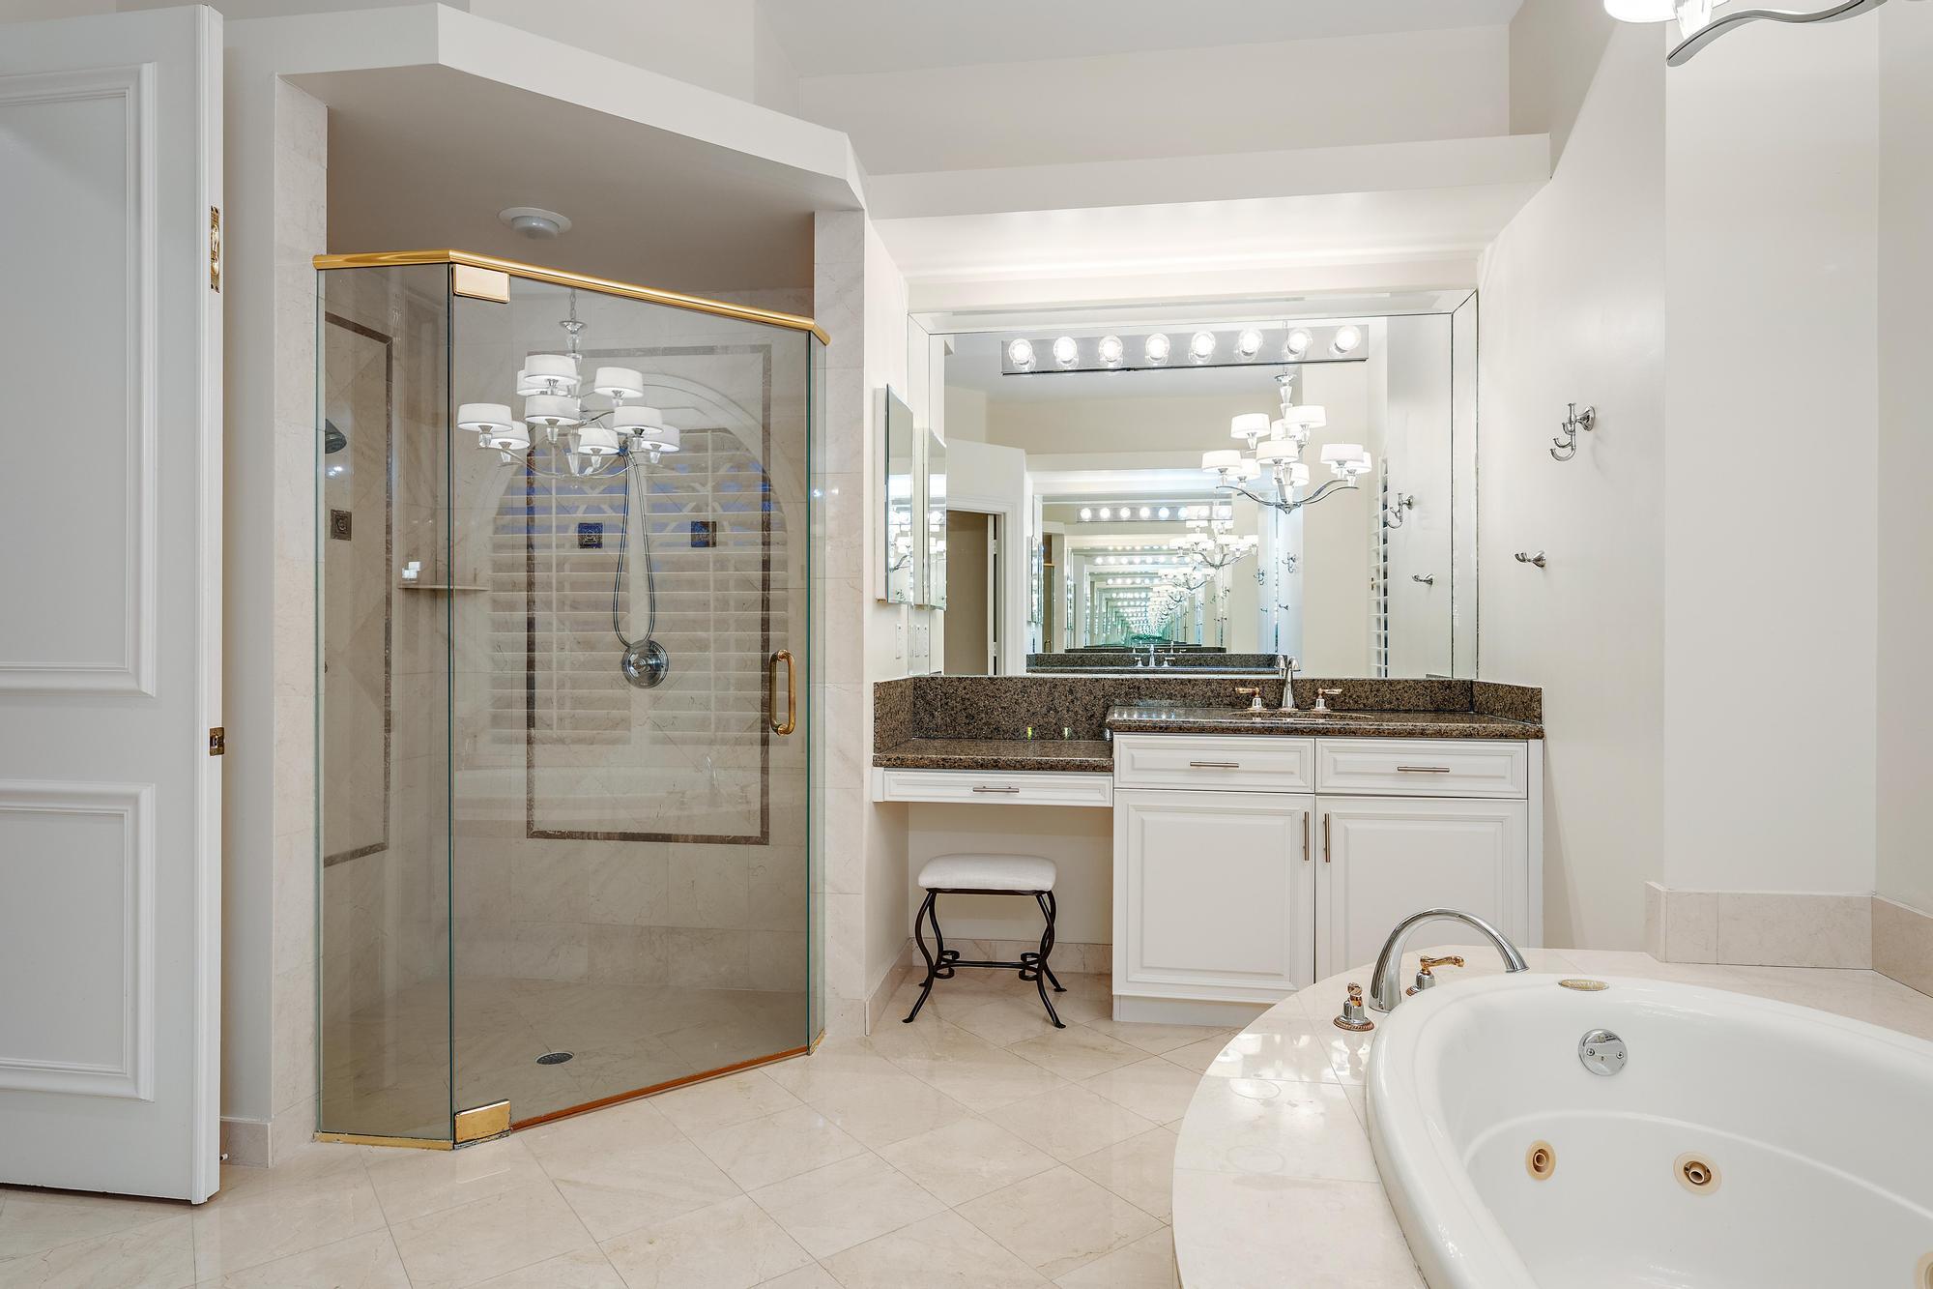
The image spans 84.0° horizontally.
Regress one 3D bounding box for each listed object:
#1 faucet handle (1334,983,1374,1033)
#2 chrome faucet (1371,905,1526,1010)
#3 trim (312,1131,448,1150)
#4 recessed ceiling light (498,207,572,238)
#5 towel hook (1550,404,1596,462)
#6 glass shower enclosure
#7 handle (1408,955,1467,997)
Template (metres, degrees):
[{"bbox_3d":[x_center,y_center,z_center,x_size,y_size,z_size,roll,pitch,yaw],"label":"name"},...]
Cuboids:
[{"bbox_3d":[0.687,0.637,1.893,0.070,0.075,0.102,0,0,12],"label":"faucet handle"},{"bbox_3d":[0.854,0.574,1.920,0.060,0.200,0.283,0,0,-41],"label":"chrome faucet"},{"bbox_3d":[-1.315,1.118,2.427,0.335,0.022,0.022,0,0,8],"label":"trim"},{"bbox_3d":[-1.257,-1.220,3.134,0.210,0.034,0.210,0,0,8],"label":"recessed ceiling light"},{"bbox_3d":[1.490,-0.523,2.650,0.089,0.143,0.066,0,0,8],"label":"towel hook"},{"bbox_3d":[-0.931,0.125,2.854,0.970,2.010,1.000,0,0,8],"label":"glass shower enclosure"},{"bbox_3d":[0.910,0.637,2.077,0.110,0.075,0.070,0,0,29],"label":"handle"}]

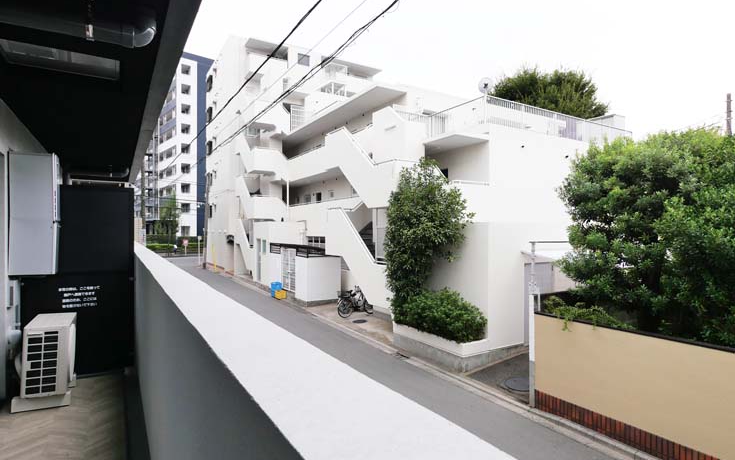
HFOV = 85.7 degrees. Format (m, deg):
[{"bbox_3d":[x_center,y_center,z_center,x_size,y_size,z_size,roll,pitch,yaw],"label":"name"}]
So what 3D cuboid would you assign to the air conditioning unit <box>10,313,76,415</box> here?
[{"bbox_3d":[-2.754,1.102,3.429,0.345,0.640,0.650,2,-1,-32],"label":"air conditioning unit"}]

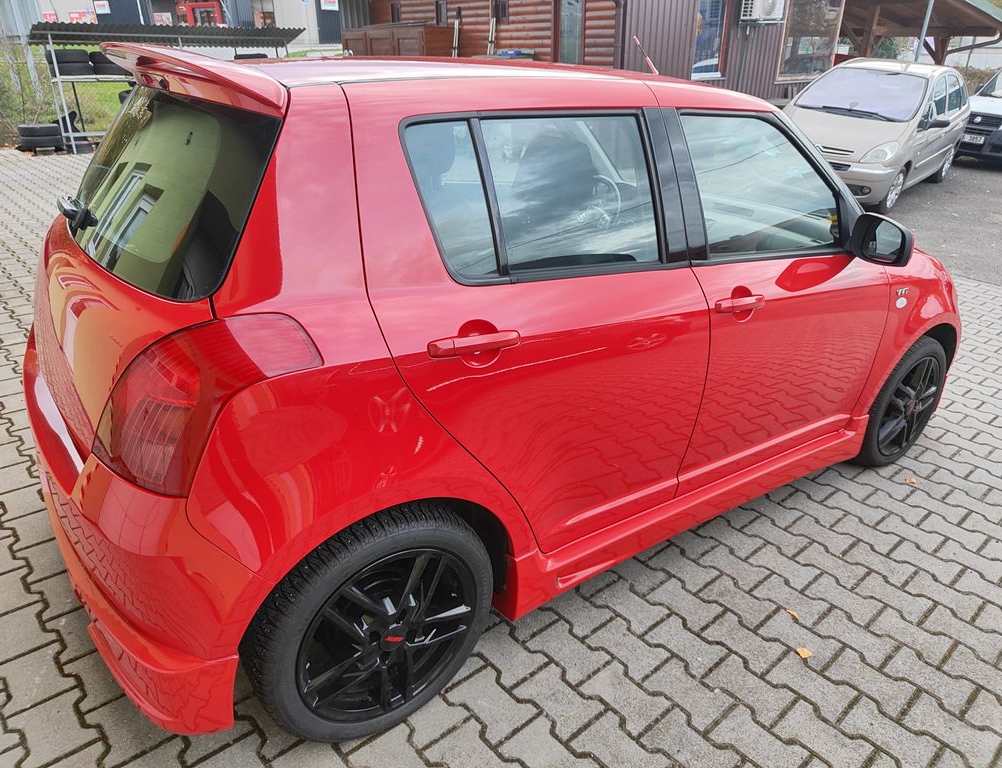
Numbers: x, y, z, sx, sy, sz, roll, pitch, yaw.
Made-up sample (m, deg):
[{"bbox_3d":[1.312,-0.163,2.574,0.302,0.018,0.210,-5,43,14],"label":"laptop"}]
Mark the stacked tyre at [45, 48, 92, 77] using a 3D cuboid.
[{"bbox_3d":[-7.547,-5.623,11.900,0.640,0.430,0.640,-11,27,-28],"label":"stacked tyre"}]

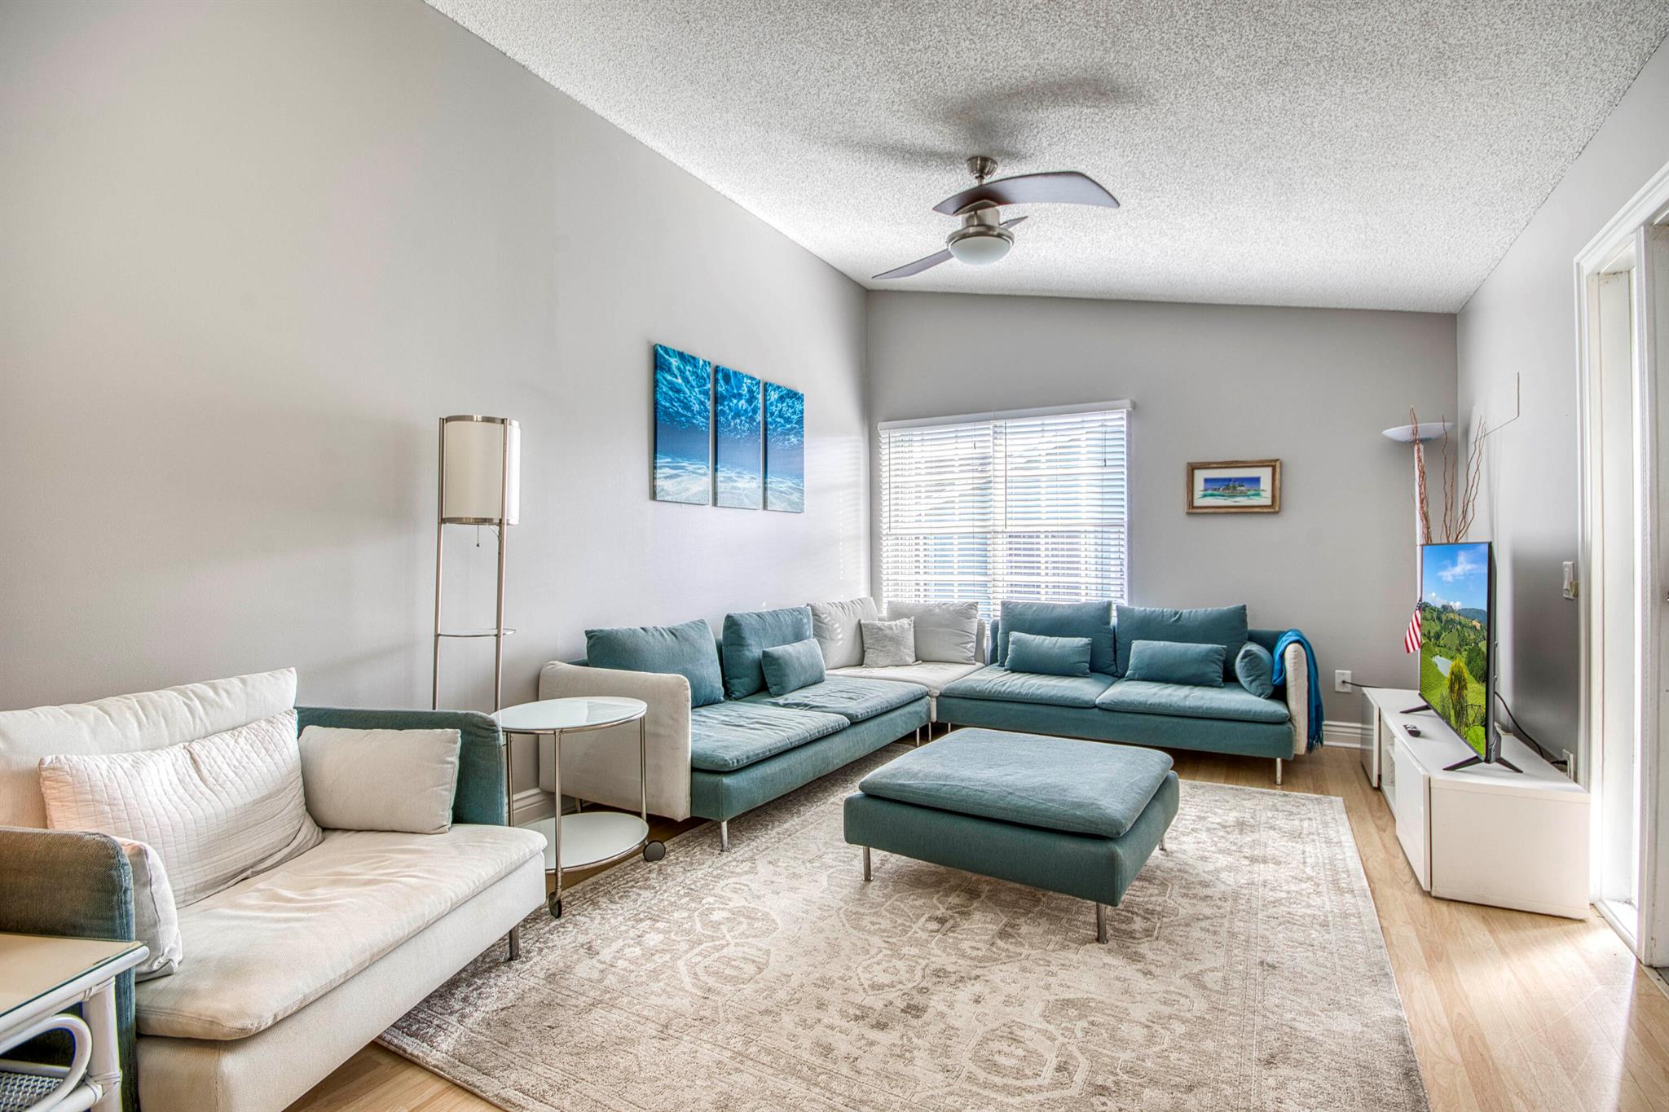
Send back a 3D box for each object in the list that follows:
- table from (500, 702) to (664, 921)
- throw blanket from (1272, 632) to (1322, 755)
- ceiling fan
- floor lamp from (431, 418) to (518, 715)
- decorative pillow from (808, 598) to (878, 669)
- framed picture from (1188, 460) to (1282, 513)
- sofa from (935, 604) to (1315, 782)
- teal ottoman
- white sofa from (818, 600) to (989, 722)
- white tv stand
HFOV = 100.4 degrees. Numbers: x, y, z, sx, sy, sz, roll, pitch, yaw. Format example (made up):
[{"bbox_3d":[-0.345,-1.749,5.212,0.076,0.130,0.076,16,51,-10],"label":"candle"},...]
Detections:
[{"bbox_3d":[-0.927,0.846,2.468,0.550,0.580,0.550,0,0,0],"label":"table"},{"bbox_3d":[2.449,0.683,3.671,0.250,0.600,0.420,0,0,32],"label":"throw blanket"},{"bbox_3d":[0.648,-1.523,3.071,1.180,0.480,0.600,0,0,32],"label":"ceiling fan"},{"bbox_3d":[-1.328,0.308,2.606,0.280,1.660,0.280,0,0,32],"label":"floor lamp"},{"bbox_3d":[0.102,0.524,4.833,0.200,0.450,0.710,-14,-8,31],"label":"decorative pillow"},{"bbox_3d":[2.476,-0.429,4.330,0.500,0.330,0.030,0,0,32],"label":"framed picture"},{"bbox_3d":[1.656,0.708,4.120,1.890,0.830,1.000,0,0,29],"label":"sofa"},{"bbox_3d":[0.682,0.931,2.541,0.940,0.390,0.940,0,0,30],"label":"teal ottoman"},{"bbox_3d":[0.425,0.717,4.819,1.000,0.830,1.000,0,0,32],"label":"white sofa"},{"bbox_3d":[2.615,0.925,2.948,0.410,0.380,1.800,0,0,32],"label":"white tv stand"}]

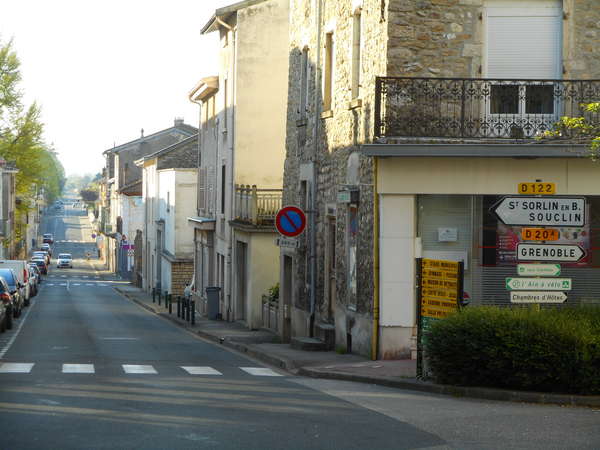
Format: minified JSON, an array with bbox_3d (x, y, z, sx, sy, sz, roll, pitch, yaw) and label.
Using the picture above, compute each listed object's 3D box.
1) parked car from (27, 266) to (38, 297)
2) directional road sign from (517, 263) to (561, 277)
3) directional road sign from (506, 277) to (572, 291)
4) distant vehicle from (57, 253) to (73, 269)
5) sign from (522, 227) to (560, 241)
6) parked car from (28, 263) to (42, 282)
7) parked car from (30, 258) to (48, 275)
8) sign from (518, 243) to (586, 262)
[{"bbox_3d":[-13.438,2.687,85.000,1.720,1.470,4.100,1,-1,-8],"label":"parked car"},{"bbox_3d":[3.225,0.613,23.800,0.575,0.155,0.040,0,-1,2],"label":"directional road sign"},{"bbox_3d":[3.219,0.798,23.800,0.880,0.160,0.040,0,-1,2],"label":"directional road sign"},{"bbox_3d":[-26.739,4.070,201.000,1.720,1.560,4.000,1,-1,-8],"label":"distant vehicle"},{"bbox_3d":[3.243,0.128,23.800,0.490,0.160,0.040,0,-1,2],"label":"sign"},{"bbox_3d":[-20.050,3.608,131.000,1.720,1.460,4.100,1,-1,-8],"label":"parked car"},{"bbox_3d":[-24.321,3.938,165.000,1.720,1.460,4.100,1,-1,-8],"label":"parked car"},{"bbox_3d":[3.390,0.376,23.800,0.940,0.250,0.040,0,-1,2],"label":"sign"}]

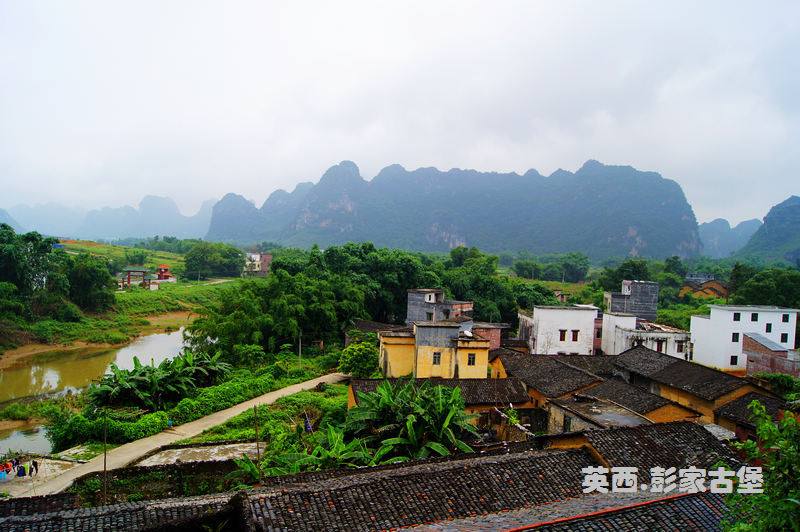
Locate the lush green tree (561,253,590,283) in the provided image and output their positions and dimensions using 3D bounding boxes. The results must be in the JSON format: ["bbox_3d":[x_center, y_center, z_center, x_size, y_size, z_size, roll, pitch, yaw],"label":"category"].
[{"bbox_3d":[67.331,0.767,230.000,11.200,11.700,10.500,2,4,0],"label":"lush green tree"}]

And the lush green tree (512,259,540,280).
[{"bbox_3d":[50.220,0.992,238.000,10.800,8.200,9.500,2,4,0],"label":"lush green tree"}]

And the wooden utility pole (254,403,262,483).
[{"bbox_3d":[-8.025,10.180,34.000,0.130,4.650,0.130,-3,4,0],"label":"wooden utility pole"}]

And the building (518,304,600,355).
[{"bbox_3d":[20.827,9.119,79.579,7.600,8.300,8.200,2,3,-5],"label":"building"}]

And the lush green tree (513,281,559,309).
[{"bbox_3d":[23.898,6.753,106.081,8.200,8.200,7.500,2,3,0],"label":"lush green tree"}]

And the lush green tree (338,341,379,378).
[{"bbox_3d":[-4.707,10.606,68.000,4.500,4.300,4.300,2,3,0],"label":"lush green tree"}]

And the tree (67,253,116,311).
[{"bbox_3d":[-64.627,3.205,125.998,10.000,11.850,9.000,2,3,0],"label":"tree"}]

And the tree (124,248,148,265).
[{"bbox_3d":[-90.104,-1.539,205.000,7.500,8.800,7.500,2,4,0],"label":"tree"}]

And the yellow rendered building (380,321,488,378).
[{"bbox_3d":[4.310,10.966,76.000,13.300,7.400,8.500,2,4,6],"label":"yellow rendered building"}]

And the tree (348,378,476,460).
[{"bbox_3d":[0.854,11.543,44.500,9.000,5.800,7.500,2,4,0],"label":"tree"}]

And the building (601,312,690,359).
[{"bbox_3d":[36.001,11.060,89.000,11.200,7.800,9.000,2,4,12],"label":"building"}]

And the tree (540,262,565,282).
[{"bbox_3d":[63.598,2.607,249.995,10.000,8.120,9.000,2,3,0],"label":"tree"}]

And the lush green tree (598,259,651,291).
[{"bbox_3d":[61.789,3.165,165.000,13.500,11.000,12.000,2,4,0],"label":"lush green tree"}]

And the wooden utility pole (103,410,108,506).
[{"bbox_3d":[-17.686,11.469,36.001,0.130,5.750,0.130,2,3,0],"label":"wooden utility pole"}]

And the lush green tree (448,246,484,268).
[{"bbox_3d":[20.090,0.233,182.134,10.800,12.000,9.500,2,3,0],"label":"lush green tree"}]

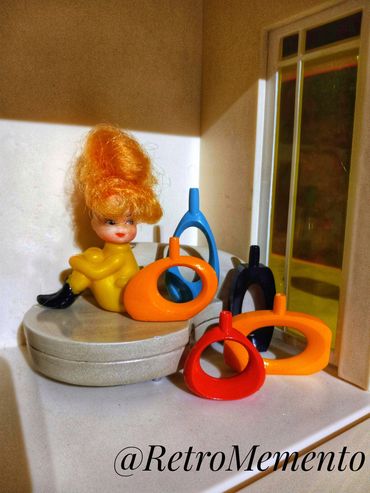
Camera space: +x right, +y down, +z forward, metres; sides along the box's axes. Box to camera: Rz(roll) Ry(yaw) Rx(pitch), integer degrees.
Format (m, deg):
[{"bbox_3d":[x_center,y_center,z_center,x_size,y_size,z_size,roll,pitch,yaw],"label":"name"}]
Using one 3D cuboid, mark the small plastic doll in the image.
[{"bbox_3d":[-0.044,-0.014,0.204,0.064,0.096,0.037,-1,12,-4],"label":"small plastic doll"}]

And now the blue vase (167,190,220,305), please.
[{"bbox_3d":[0.004,0.002,0.207,0.029,0.066,0.012,-4,12,-17],"label":"blue vase"}]

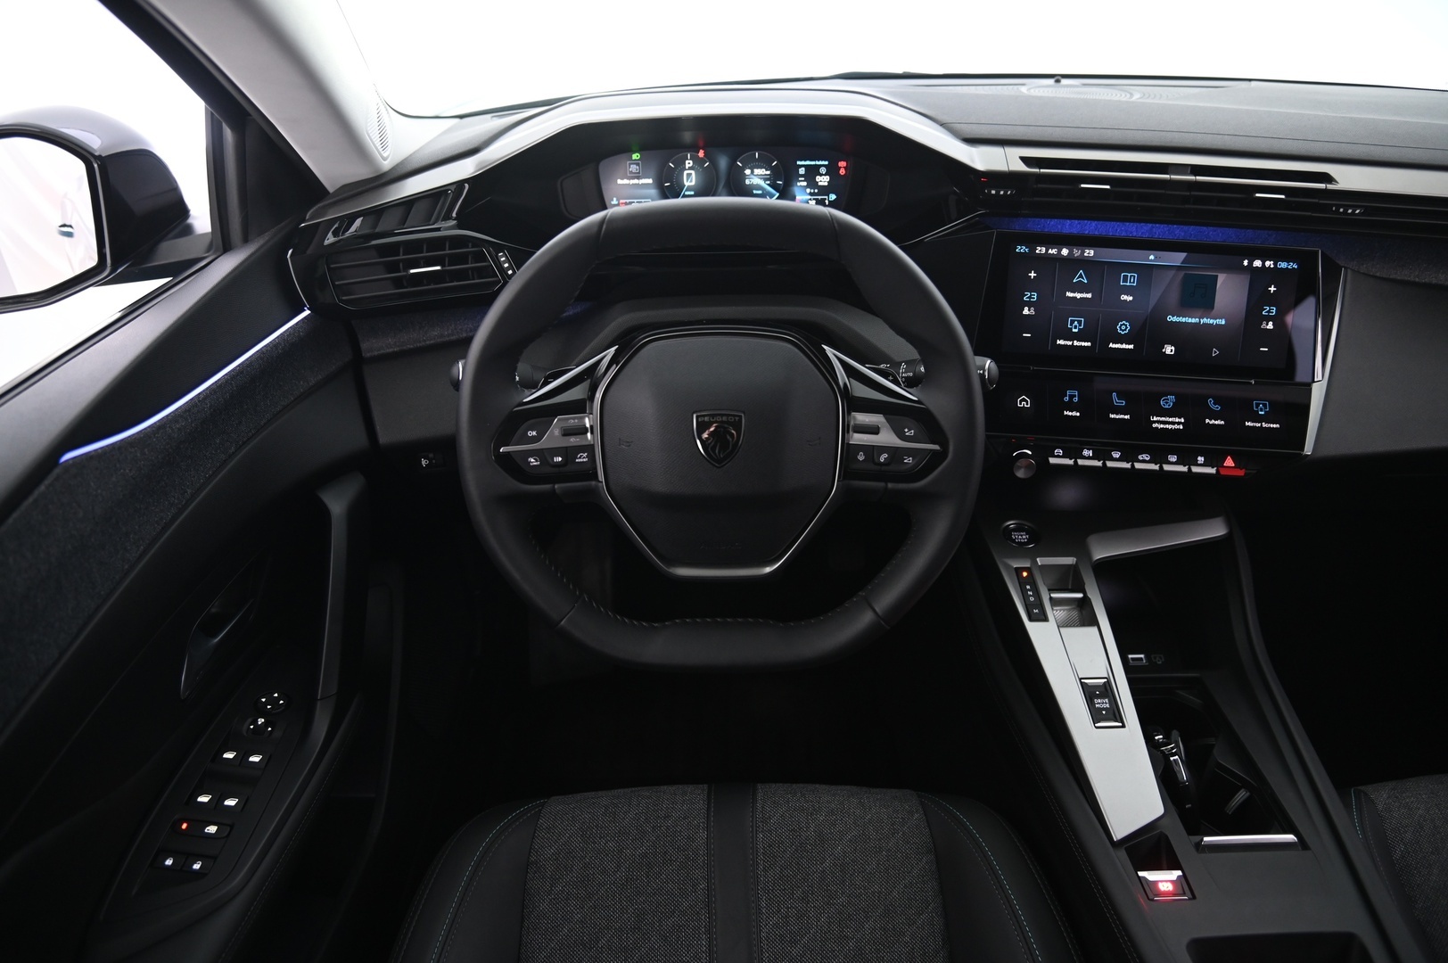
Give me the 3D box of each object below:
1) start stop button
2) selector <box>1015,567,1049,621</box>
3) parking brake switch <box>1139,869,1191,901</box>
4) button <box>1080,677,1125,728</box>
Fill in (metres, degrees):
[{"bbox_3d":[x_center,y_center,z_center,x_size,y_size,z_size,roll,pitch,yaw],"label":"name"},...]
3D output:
[{"bbox_3d":[0.281,0.051,0.917,0.033,0.009,0.033,0,44,0],"label":"start stop button"},{"bbox_3d":[0.275,0.102,0.864,0.017,0.009,0.062,0,44,0],"label":"selector"},{"bbox_3d":[0.307,0.282,0.672,0.030,0.011,0.024,0,33,0],"label":"parking brake switch"},{"bbox_3d":[0.306,0.180,0.782,0.024,0.009,0.046,0,44,0],"label":"button"}]

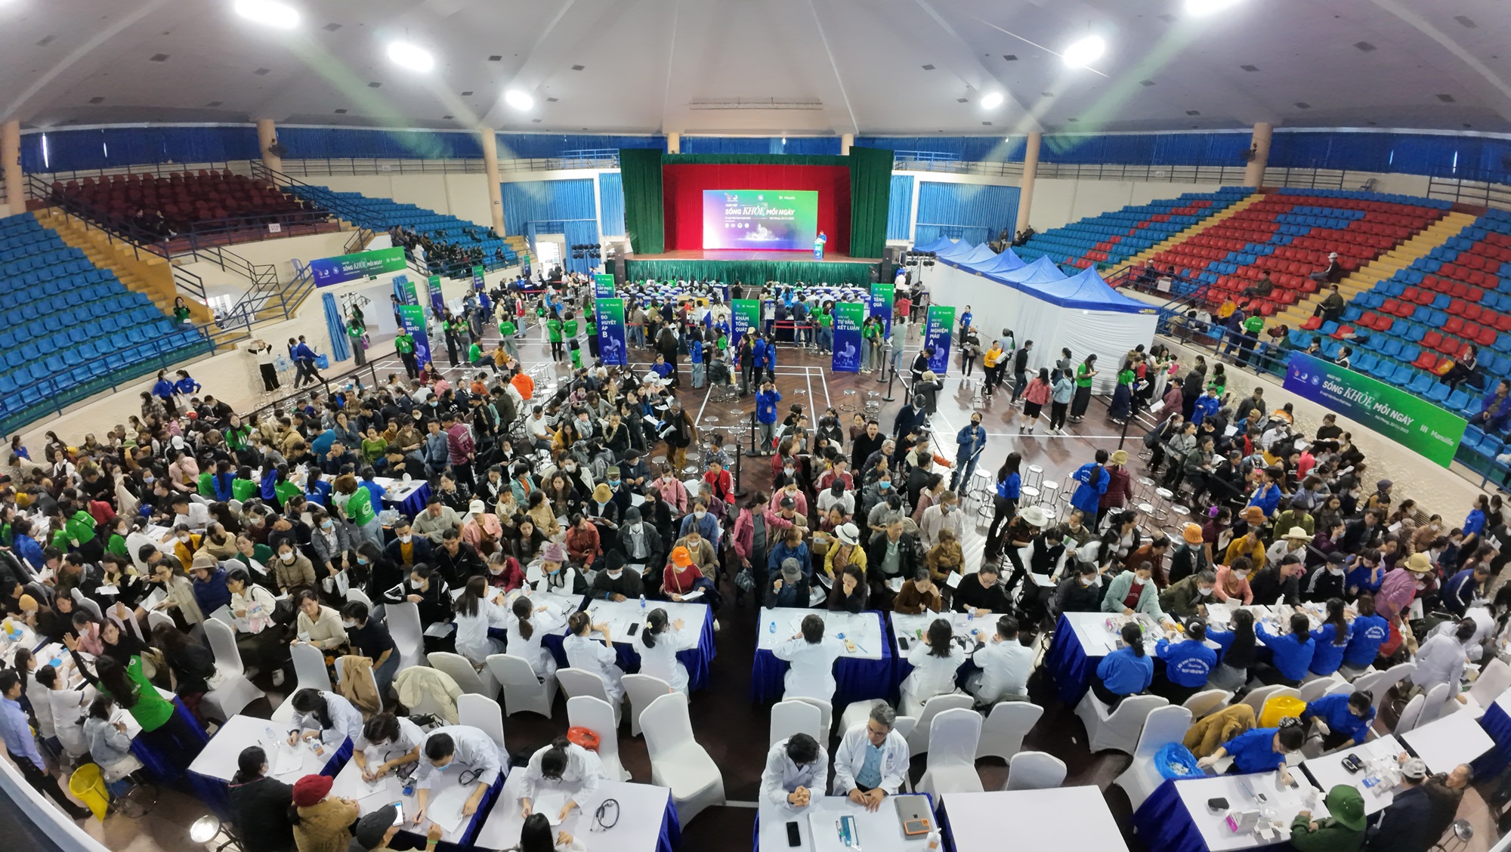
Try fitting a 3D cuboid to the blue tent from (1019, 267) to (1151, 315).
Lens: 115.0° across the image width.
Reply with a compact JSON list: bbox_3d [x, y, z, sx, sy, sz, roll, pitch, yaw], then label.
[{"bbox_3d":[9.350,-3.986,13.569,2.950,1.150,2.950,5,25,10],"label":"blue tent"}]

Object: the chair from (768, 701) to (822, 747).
[{"bbox_3d":[0.309,2.799,3.800,0.430,0.930,0.540,2,22,1],"label":"chair"}]

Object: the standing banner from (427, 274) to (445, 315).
[{"bbox_3d":[-13.850,-5.549,21.099,0.220,2.000,0.780,14,28,28],"label":"standing banner"}]

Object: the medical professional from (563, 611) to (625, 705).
[{"bbox_3d":[-1.540,2.304,4.808,0.520,1.220,0.660,2,25,5],"label":"medical professional"}]

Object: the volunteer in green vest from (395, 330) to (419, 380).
[{"bbox_3d":[-10.350,-2.278,14.402,0.520,1.600,0.360,-13,28,-27],"label":"volunteer in green vest"}]

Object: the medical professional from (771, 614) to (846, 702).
[{"bbox_3d":[0.520,2.429,4.630,0.620,1.220,0.720,1,25,3],"label":"medical professional"}]

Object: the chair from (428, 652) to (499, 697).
[{"bbox_3d":[-2.680,2.322,4.603,0.440,0.900,0.500,3,25,7],"label":"chair"}]

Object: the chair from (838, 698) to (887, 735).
[{"bbox_3d":[1.033,2.652,4.195,0.430,0.930,0.540,1,22,0],"label":"chair"}]

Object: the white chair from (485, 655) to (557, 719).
[{"bbox_3d":[-2.250,2.430,4.855,0.460,0.950,0.560,2,25,4],"label":"white chair"}]

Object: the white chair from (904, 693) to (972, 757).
[{"bbox_3d":[1.660,2.644,4.525,0.450,0.930,0.550,1,25,2],"label":"white chair"}]

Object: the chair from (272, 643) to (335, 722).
[{"bbox_3d":[-4.240,2.621,4.581,0.430,0.920,0.520,3,25,6],"label":"chair"}]

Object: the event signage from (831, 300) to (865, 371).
[{"bbox_3d":[2.610,-2.470,13.550,0.800,1.950,0.200,2,25,5],"label":"event signage"}]

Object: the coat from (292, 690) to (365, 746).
[{"bbox_3d":[-3.270,2.276,3.732,0.520,0.600,0.480,10,27,21],"label":"coat"}]

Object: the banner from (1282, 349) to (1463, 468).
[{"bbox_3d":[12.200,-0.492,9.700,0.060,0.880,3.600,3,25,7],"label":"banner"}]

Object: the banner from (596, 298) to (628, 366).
[{"bbox_3d":[-4.190,-2.700,13.950,0.800,1.970,0.200,0,24,0],"label":"banner"}]

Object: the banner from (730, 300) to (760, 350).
[{"bbox_3d":[-0.280,-2.984,15.207,0.830,1.950,0.080,0,22,-2],"label":"banner"}]

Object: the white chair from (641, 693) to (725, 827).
[{"bbox_3d":[-0.583,2.733,3.918,0.430,0.930,0.540,-12,26,-30],"label":"white chair"}]

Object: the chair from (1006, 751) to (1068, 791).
[{"bbox_3d":[2.010,2.859,3.452,0.440,0.900,0.500,2,25,4],"label":"chair"}]

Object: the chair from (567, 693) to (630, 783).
[{"bbox_3d":[-1.290,2.682,3.832,0.440,0.900,0.500,4,25,8],"label":"chair"}]

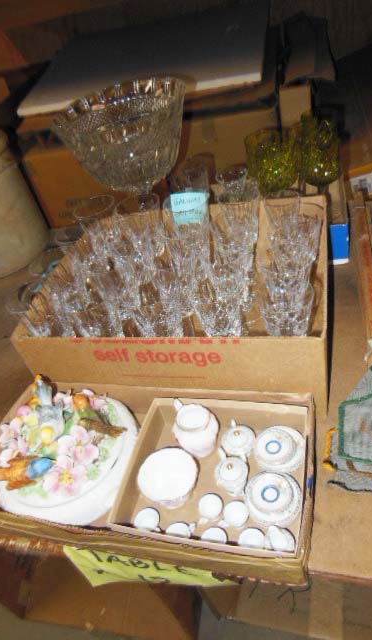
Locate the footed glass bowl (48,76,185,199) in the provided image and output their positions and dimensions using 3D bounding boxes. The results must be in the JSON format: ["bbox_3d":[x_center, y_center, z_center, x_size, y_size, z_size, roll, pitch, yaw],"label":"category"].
[{"bbox_3d":[-0.097,-0.310,0.987,0.267,0.303,0.267,-9,40,8],"label":"footed glass bowl"}]

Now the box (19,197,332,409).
[{"bbox_3d":[0.009,-0.041,0.790,0.445,0.149,0.357,0,42,17],"label":"box"}]

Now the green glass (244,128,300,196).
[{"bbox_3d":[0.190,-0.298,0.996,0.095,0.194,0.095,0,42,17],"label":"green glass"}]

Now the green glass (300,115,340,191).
[{"bbox_3d":[0.282,-0.305,0.962,0.080,0.211,0.080,0,42,17],"label":"green glass"}]

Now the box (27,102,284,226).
[{"bbox_3d":[-0.070,-0.483,1.282,0.628,0.204,0.360,-6,41,10],"label":"box"}]

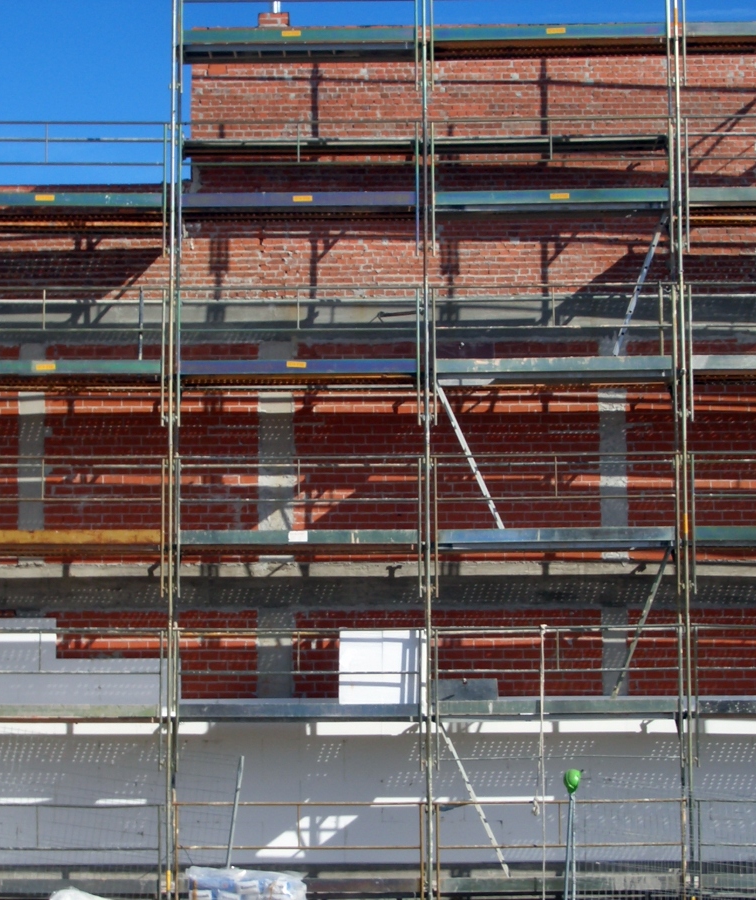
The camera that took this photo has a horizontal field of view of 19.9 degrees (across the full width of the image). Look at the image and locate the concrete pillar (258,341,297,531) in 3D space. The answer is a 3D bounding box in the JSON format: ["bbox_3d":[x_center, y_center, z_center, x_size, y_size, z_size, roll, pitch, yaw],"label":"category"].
[{"bbox_3d":[-1.237,-0.031,26.531,0.454,2.610,0.380,0,-5,0],"label":"concrete pillar"}]

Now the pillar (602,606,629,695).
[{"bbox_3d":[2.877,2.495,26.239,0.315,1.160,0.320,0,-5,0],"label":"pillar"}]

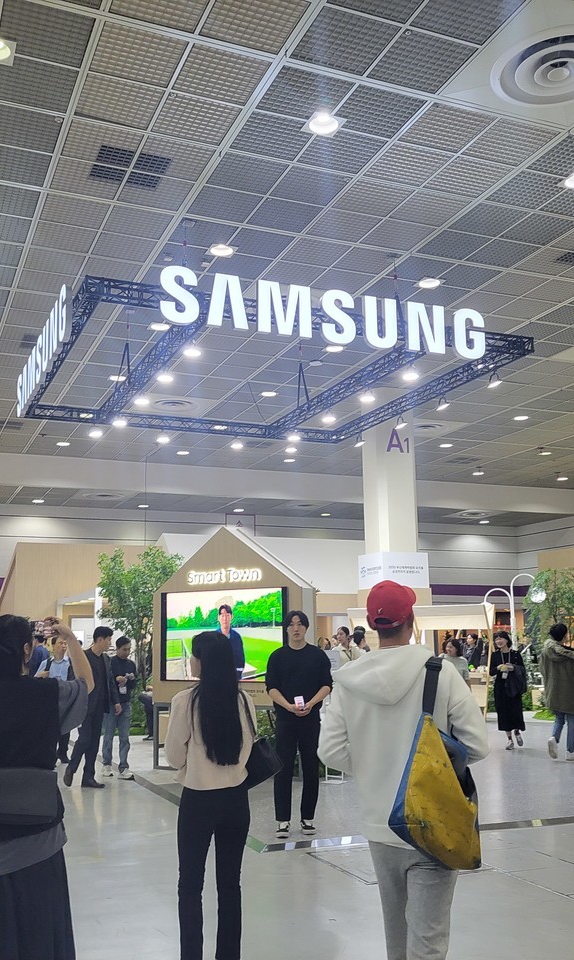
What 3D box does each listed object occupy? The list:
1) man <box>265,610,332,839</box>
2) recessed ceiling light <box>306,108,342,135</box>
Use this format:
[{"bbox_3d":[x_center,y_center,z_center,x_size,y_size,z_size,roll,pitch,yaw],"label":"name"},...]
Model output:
[{"bbox_3d":[0.079,1.986,7.326,0.550,1.780,0.360,-1,-10,0],"label":"man"},{"bbox_3d":[0.536,-5.197,12.937,0.470,0.120,0.470,-1,-10,0],"label":"recessed ceiling light"}]

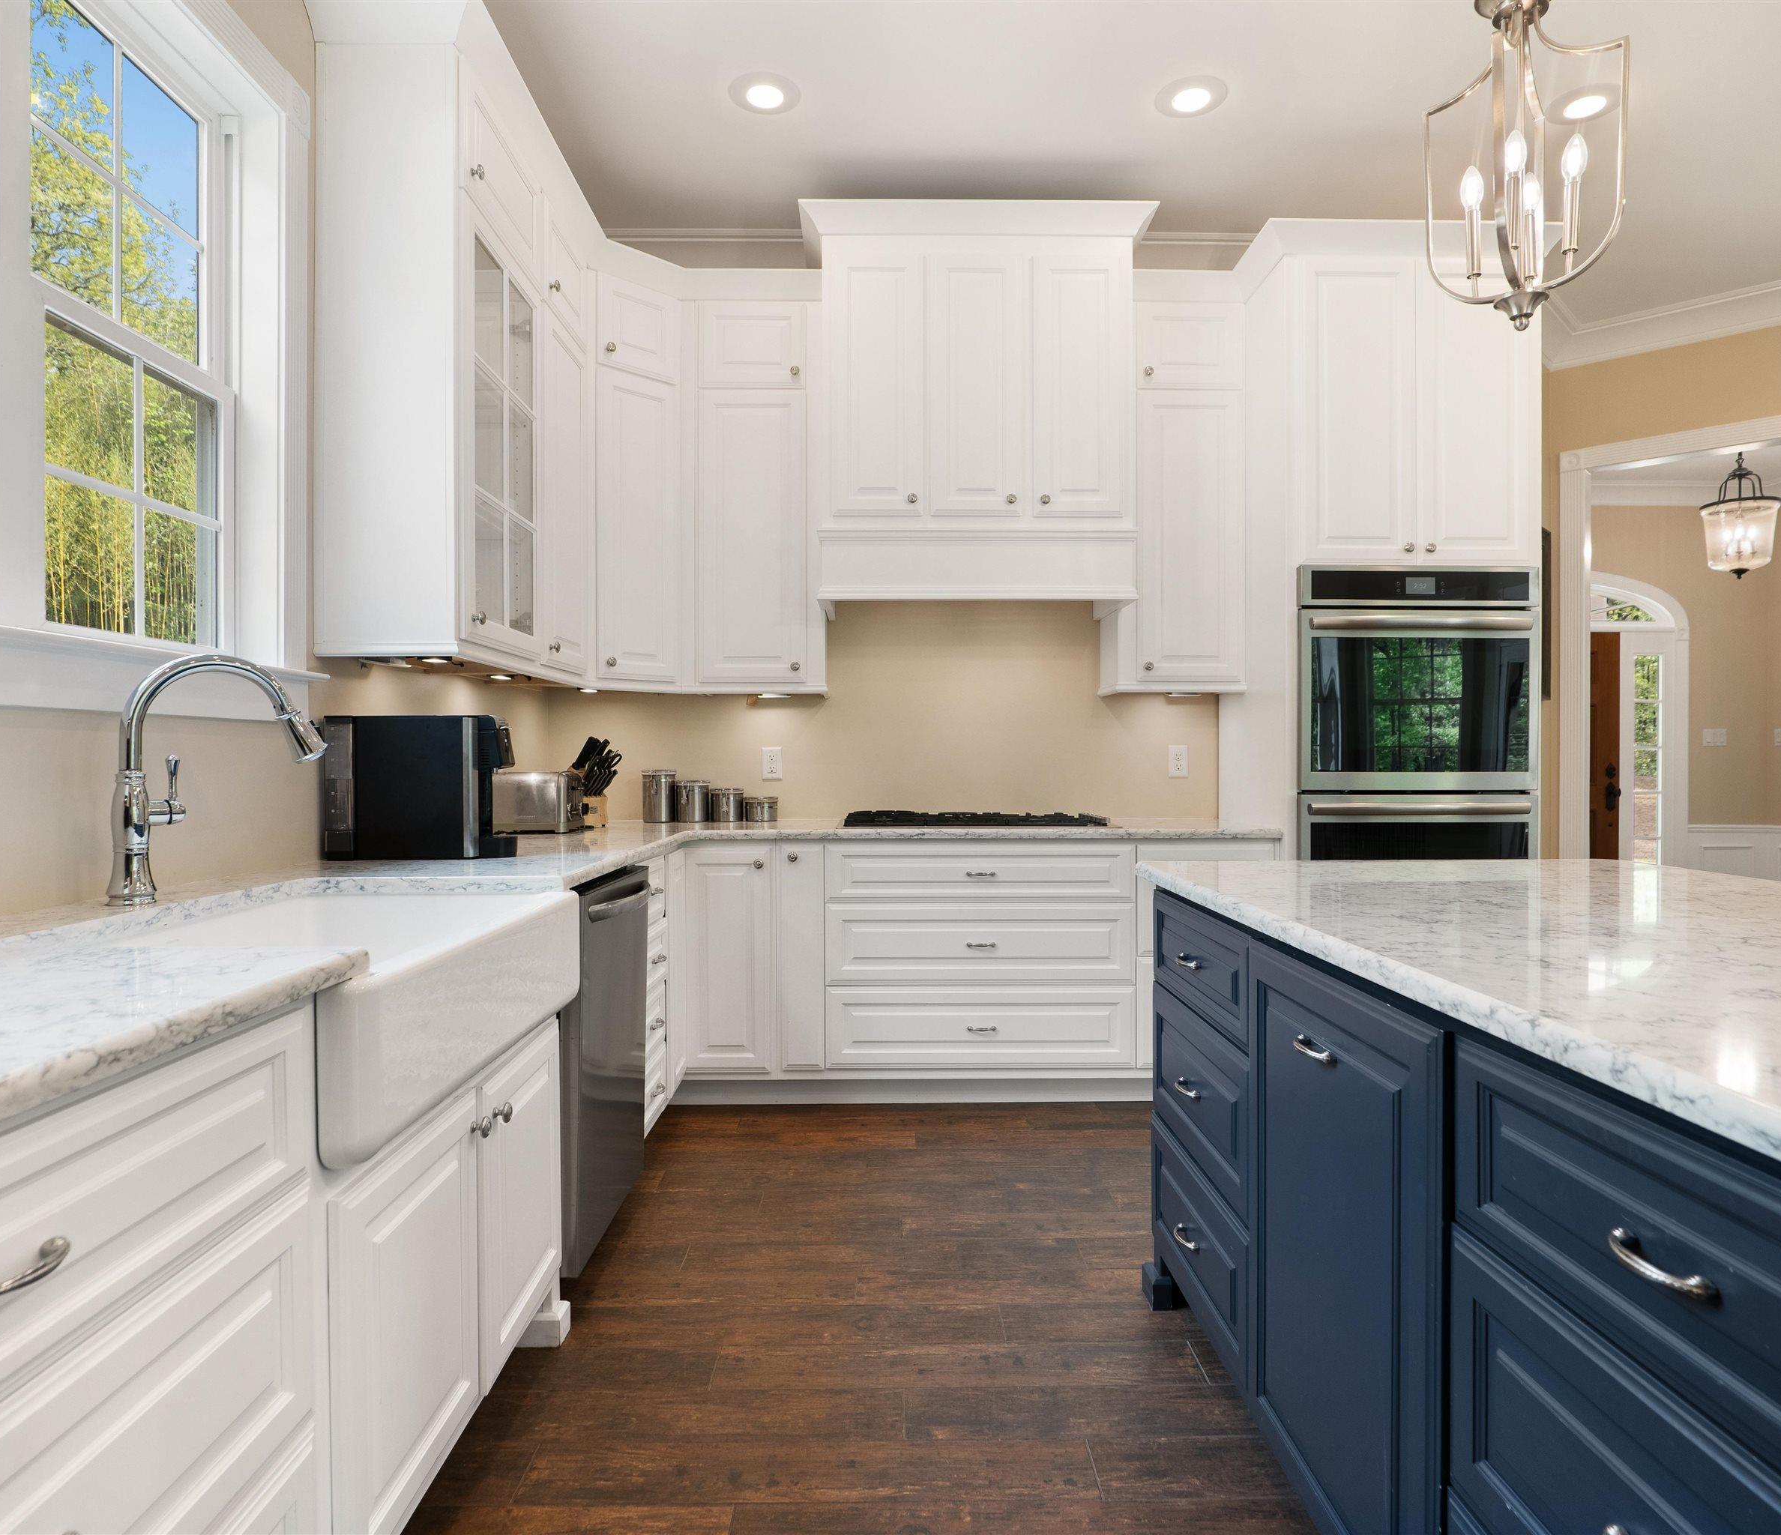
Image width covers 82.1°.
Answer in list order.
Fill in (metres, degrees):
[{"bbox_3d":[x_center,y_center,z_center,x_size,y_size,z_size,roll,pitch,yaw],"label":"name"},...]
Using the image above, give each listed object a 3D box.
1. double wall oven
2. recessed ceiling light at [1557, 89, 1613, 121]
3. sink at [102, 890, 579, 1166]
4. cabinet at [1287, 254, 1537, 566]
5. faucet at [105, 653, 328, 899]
[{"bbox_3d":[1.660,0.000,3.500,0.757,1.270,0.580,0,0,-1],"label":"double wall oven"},{"bbox_3d":[2.047,-1.950,3.016,0.180,0.030,0.180,0,0,-1],"label":"recessed ceiling light"},{"bbox_3d":[-0.840,0.328,1.467,0.532,0.212,0.915,0,0,-1],"label":"sink"},{"bbox_3d":[1.675,-1.147,3.584,0.811,0.997,0.600,0,0,-1],"label":"cabinet"},{"bbox_3d":[-1.075,0.014,1.636,0.294,0.388,0.127,0,0,-11],"label":"faucet"}]

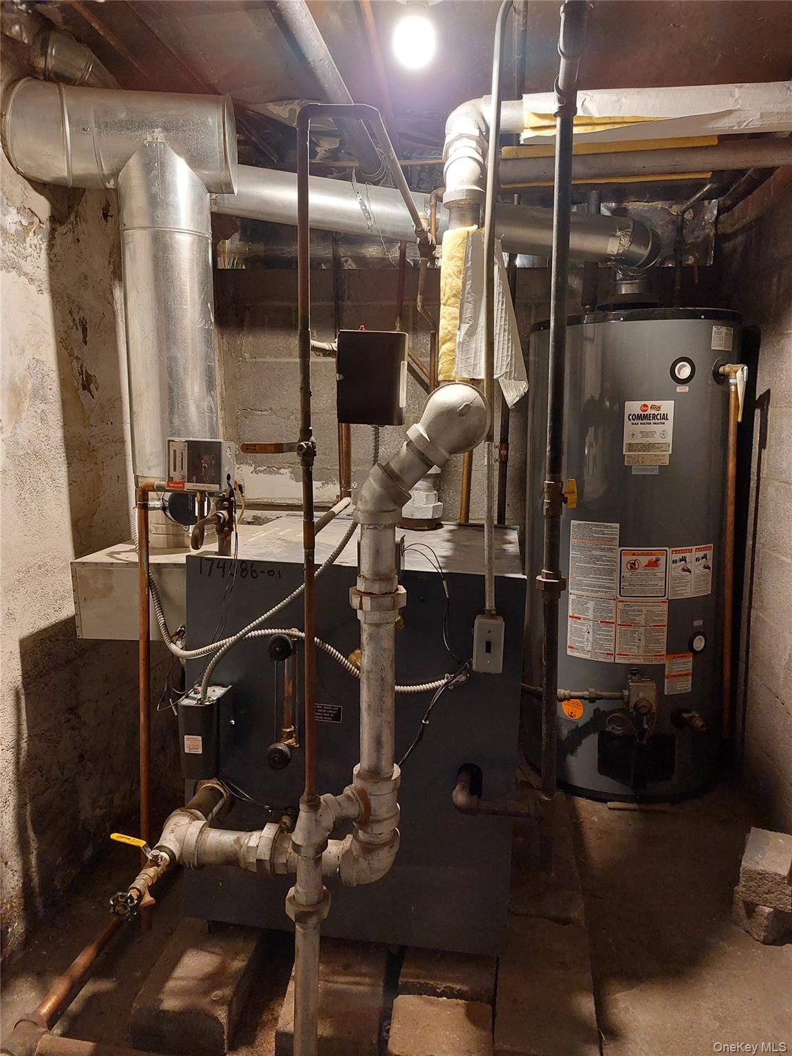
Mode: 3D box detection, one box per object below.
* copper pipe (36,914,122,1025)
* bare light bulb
[{"bbox_3d":[-0.614,0.860,1.465,0.031,0.031,0.350,0,4,4],"label":"copper pipe"},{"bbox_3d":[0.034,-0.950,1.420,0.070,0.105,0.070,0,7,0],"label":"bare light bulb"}]

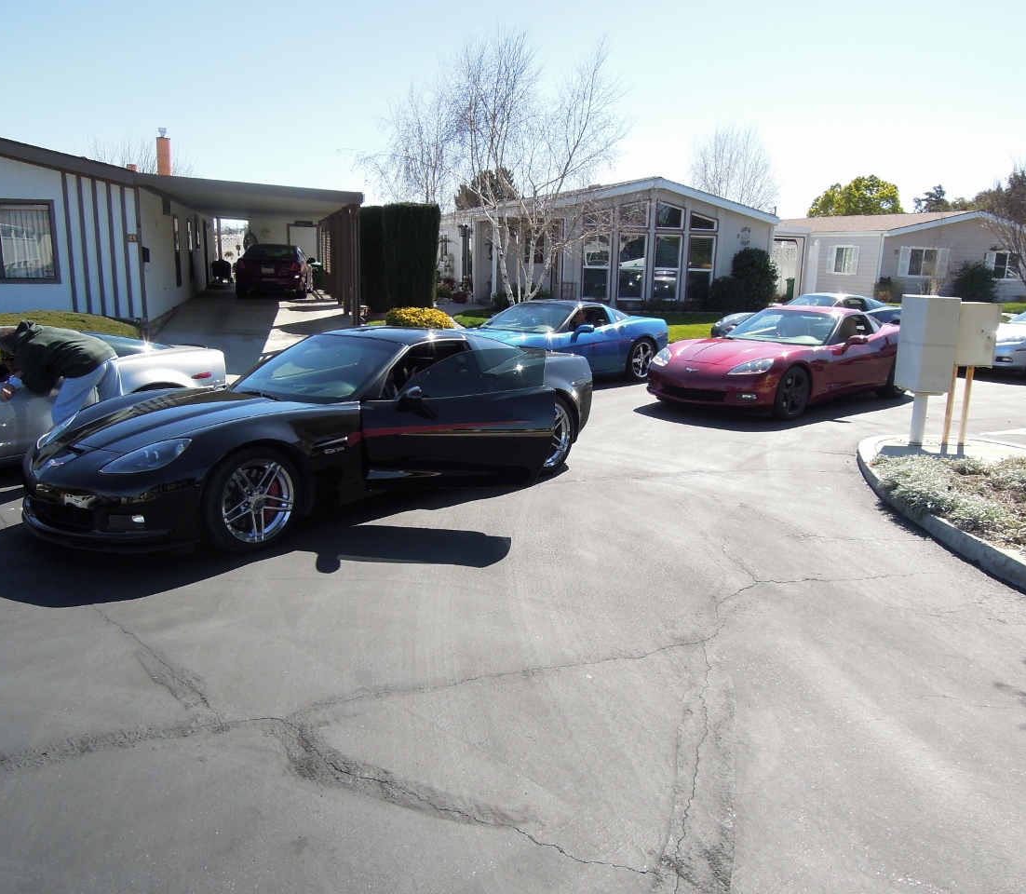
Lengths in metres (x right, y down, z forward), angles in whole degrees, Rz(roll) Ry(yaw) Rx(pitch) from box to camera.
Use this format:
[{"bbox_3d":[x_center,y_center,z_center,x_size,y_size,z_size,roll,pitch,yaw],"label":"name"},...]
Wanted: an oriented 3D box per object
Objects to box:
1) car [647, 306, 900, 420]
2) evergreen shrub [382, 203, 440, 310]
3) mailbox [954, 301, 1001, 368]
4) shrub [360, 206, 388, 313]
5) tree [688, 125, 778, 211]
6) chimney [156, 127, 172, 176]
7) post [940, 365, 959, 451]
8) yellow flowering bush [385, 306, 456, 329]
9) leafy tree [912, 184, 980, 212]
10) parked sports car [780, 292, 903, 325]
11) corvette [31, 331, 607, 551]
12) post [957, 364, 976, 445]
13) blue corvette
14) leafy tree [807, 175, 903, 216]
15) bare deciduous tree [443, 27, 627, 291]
[{"bbox_3d":[3.674,-1.238,11.176,4.435,1.244,1.860,-10,15,-40],"label":"car"},{"bbox_3d":[-2.250,-4.177,18.236,1.315,2.304,1.249,0,11,0],"label":"evergreen shrub"},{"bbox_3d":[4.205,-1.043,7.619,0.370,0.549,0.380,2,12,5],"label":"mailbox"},{"bbox_3d":[-3.303,-4.378,19.515,0.900,2.513,0.900,1,12,0],"label":"shrub"},{"bbox_3d":[8.498,-9.291,32.768,4.000,6.536,4.000,1,12,0],"label":"tree"},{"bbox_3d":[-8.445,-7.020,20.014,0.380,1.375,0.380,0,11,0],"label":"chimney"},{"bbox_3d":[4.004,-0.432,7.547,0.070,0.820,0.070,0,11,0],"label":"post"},{"bbox_3d":[-1.797,-2.482,16.028,1.373,0.500,1.235,0,11,0],"label":"yellow flowering bush"},{"bbox_3d":[30.618,-14.500,58.250,4.726,7.619,4.726,0,11,0],"label":"leafy tree"},{"bbox_3d":[6.273,-2.612,17.406,4.440,1.245,1.880,-4,13,-20],"label":"parked sports car"},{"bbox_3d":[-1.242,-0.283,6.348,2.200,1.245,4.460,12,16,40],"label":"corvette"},{"bbox_3d":[4.258,-0.410,7.753,0.065,0.785,0.065,2,12,5],"label":"post"},{"bbox_3d":[0.375,-1.551,12.207,1.900,1.245,4.440,13,17,43],"label":"blue corvette"},{"bbox_3d":[18.096,-11.489,44.572,5.400,6.018,5.400,1,12,0],"label":"leafy tree"},{"bbox_3d":[0.600,-6.710,20.883,4.565,7.073,4.337,0,11,0],"label":"bare deciduous tree"}]

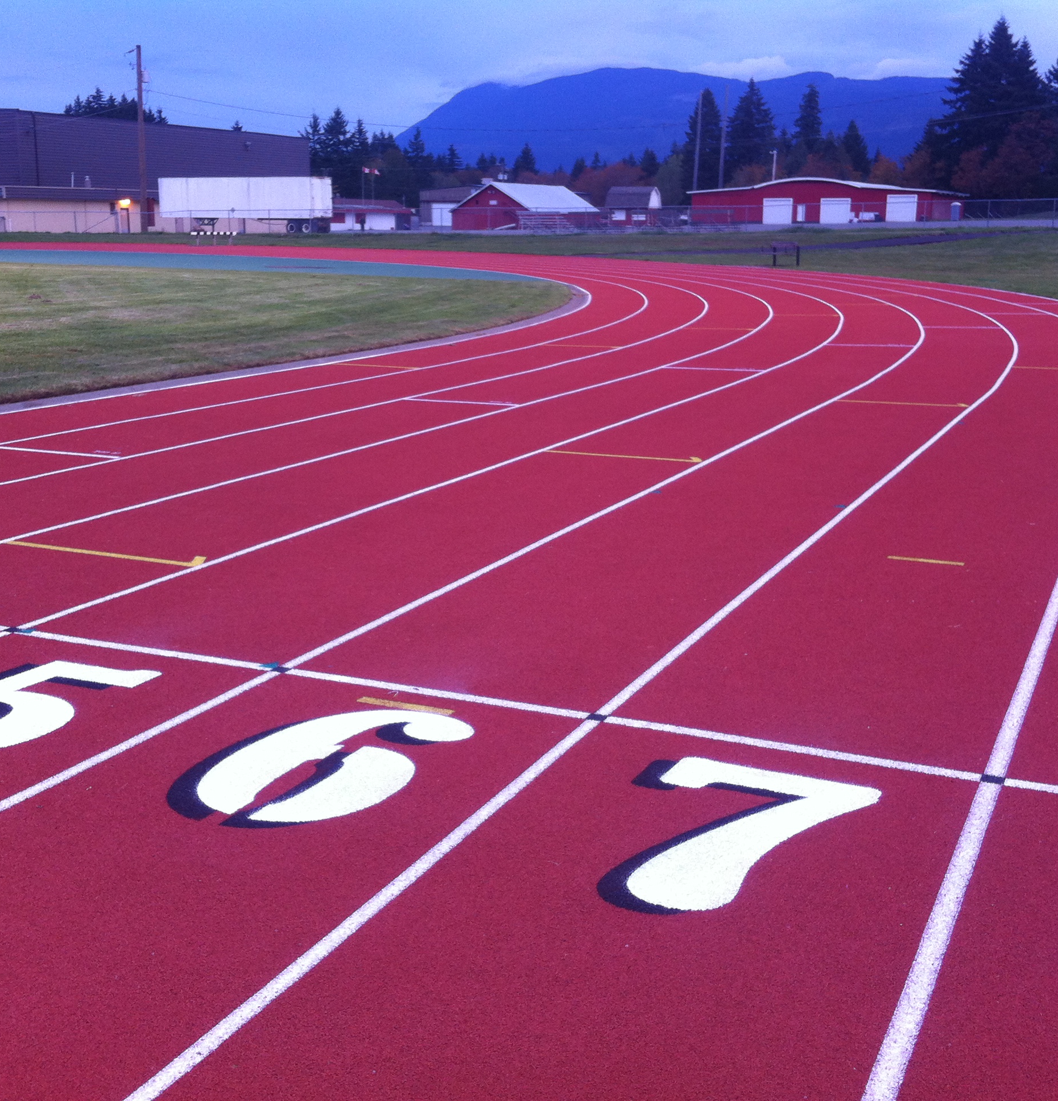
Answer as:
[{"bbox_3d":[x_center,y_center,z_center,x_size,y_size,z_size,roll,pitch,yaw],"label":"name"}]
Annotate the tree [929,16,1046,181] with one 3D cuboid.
[{"bbox_3d":[56.325,-52.510,182.997,14.500,24.111,13.000,0,12,0],"label":"tree"}]

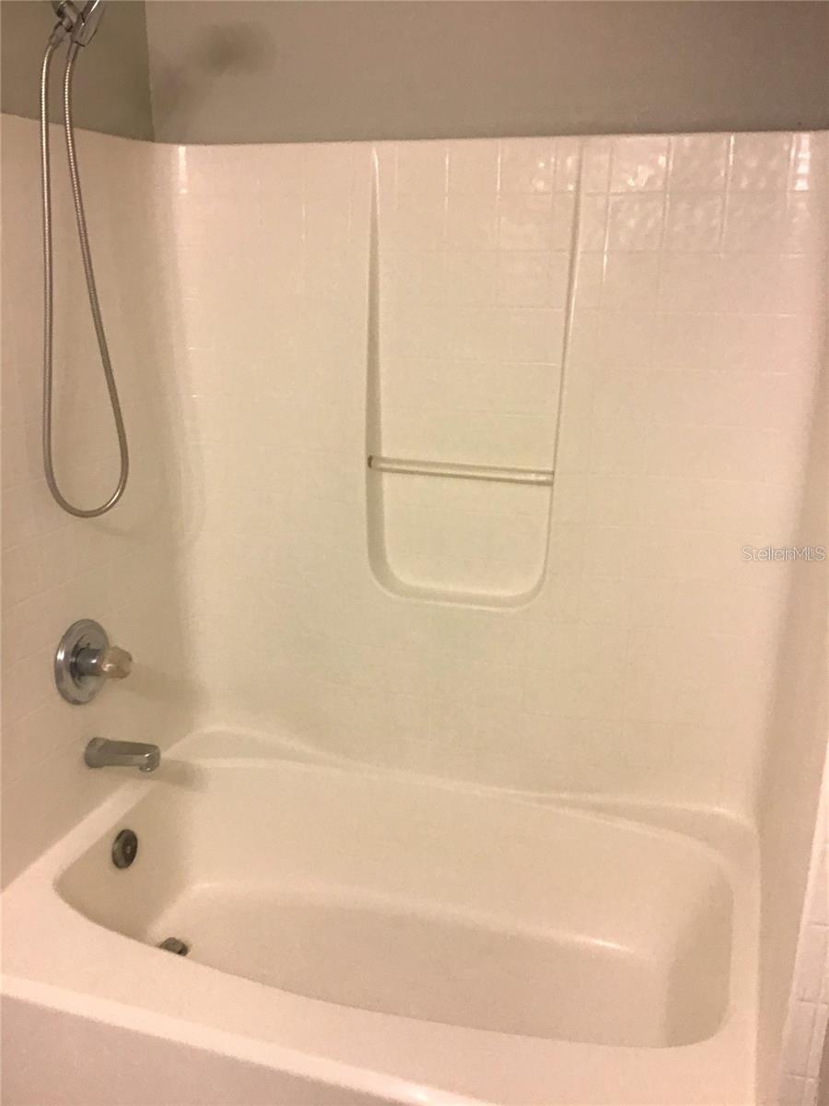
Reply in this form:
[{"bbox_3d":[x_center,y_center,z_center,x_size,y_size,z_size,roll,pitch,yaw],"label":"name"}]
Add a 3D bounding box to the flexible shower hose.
[{"bbox_3d":[-0.608,-0.461,1.804,0.090,0.812,0.180,5,15,15],"label":"flexible shower hose"}]

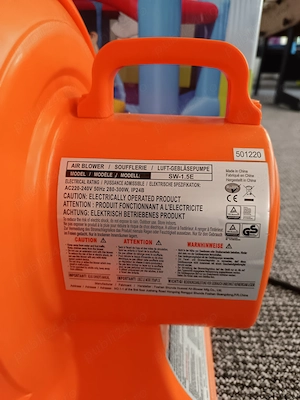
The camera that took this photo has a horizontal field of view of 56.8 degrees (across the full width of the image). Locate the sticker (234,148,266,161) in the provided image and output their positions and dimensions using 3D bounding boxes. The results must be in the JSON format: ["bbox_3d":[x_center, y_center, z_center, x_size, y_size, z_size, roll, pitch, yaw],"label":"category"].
[{"bbox_3d":[0.067,-0.031,0.187,0.021,0.001,0.010,2,67,4],"label":"sticker"}]

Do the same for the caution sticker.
[{"bbox_3d":[0.007,0.022,0.191,0.140,0.098,0.012,2,8,4],"label":"caution sticker"}]

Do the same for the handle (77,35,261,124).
[{"bbox_3d":[0.015,-0.097,0.226,0.149,0.059,0.028,2,26,4],"label":"handle"}]

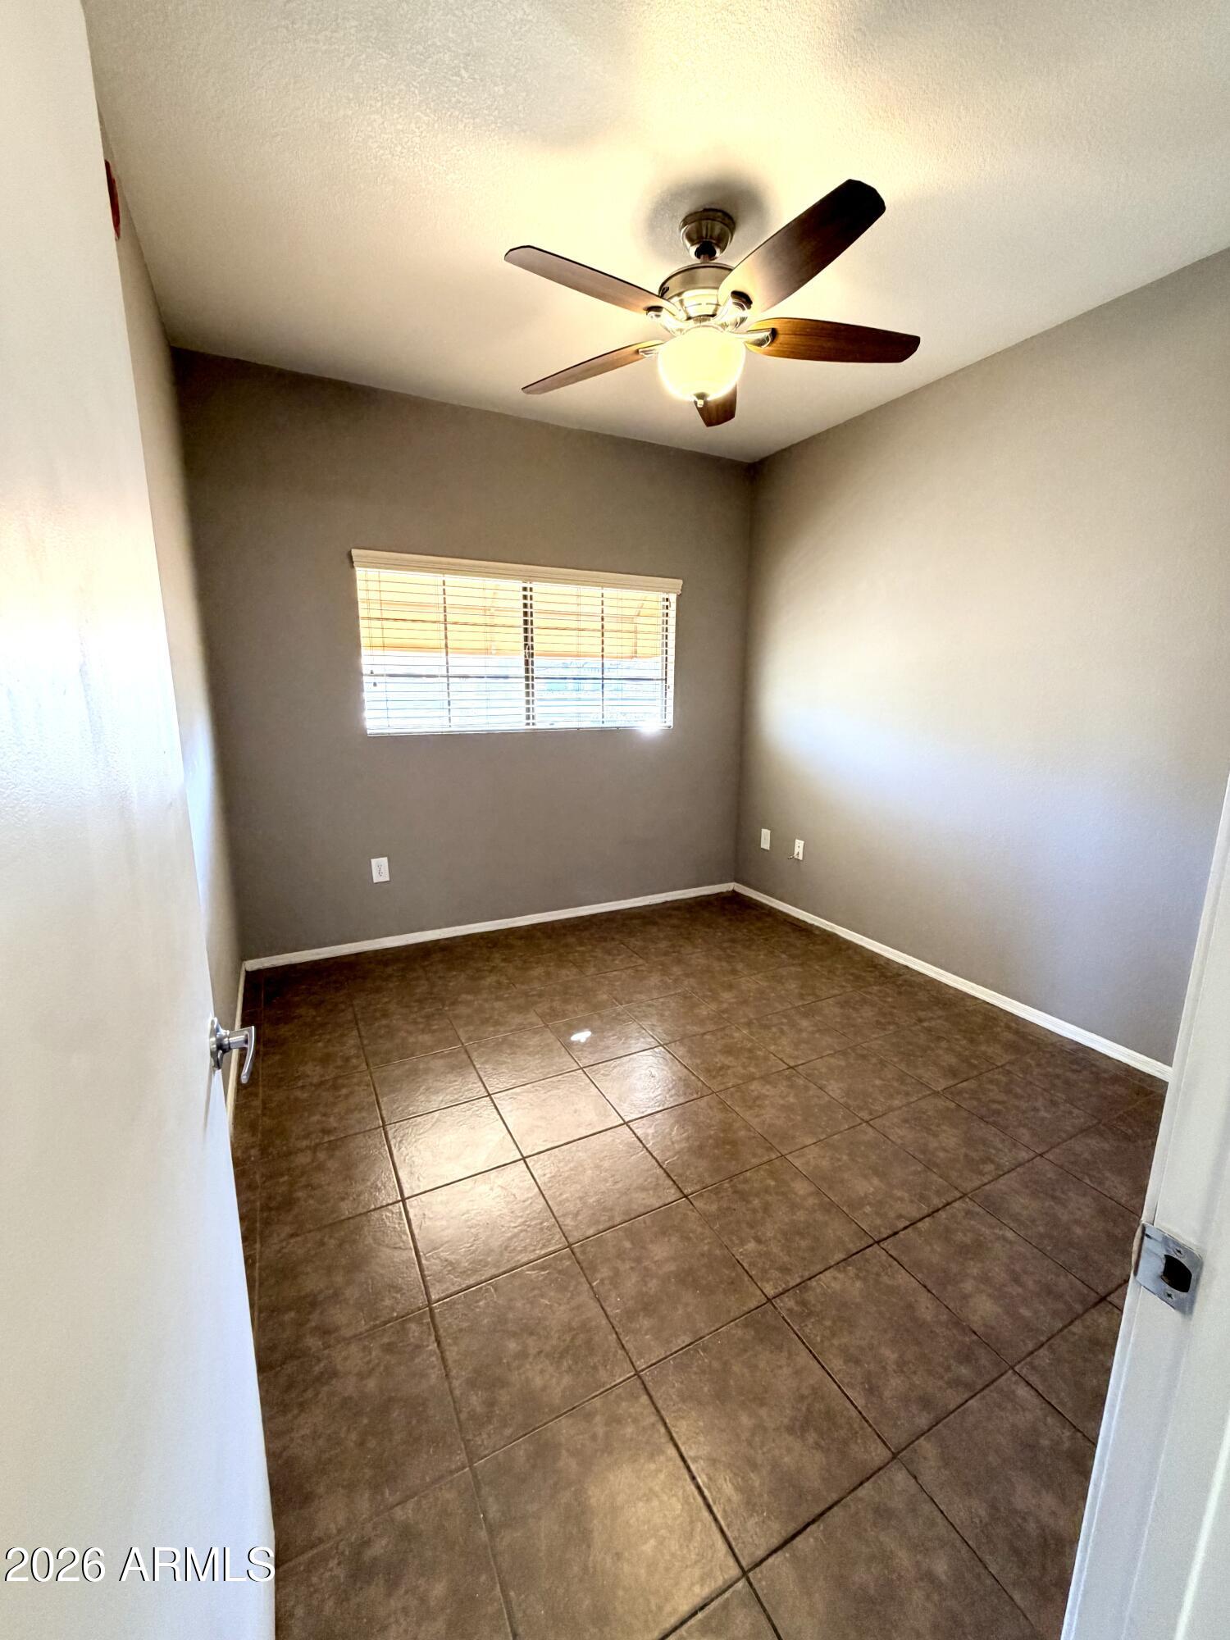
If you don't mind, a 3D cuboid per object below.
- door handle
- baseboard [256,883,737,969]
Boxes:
[{"bbox_3d":[-0.480,0.295,0.832,0.056,0.070,0.147,-6,14,-27],"label":"door handle"},{"bbox_3d":[-0.490,0.569,3.793,2.857,0.057,0.014,-6,14,-26],"label":"baseboard"}]

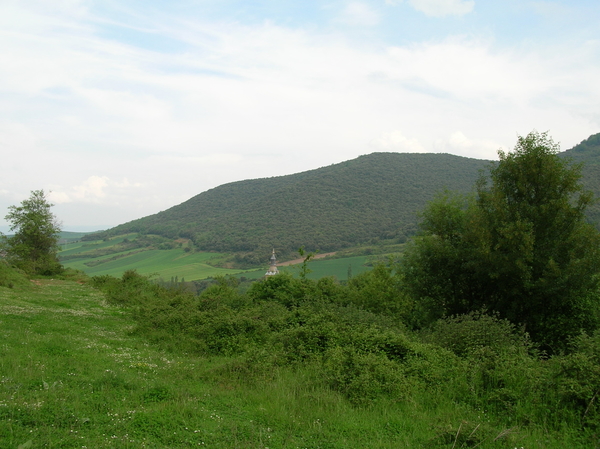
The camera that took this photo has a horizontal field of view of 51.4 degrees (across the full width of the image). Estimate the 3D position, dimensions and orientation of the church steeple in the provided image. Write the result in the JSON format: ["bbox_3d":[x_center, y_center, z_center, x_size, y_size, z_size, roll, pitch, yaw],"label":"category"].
[{"bbox_3d":[-10.470,14.743,240.000,5.700,10.900,5.700,0,0,-6],"label":"church steeple"}]

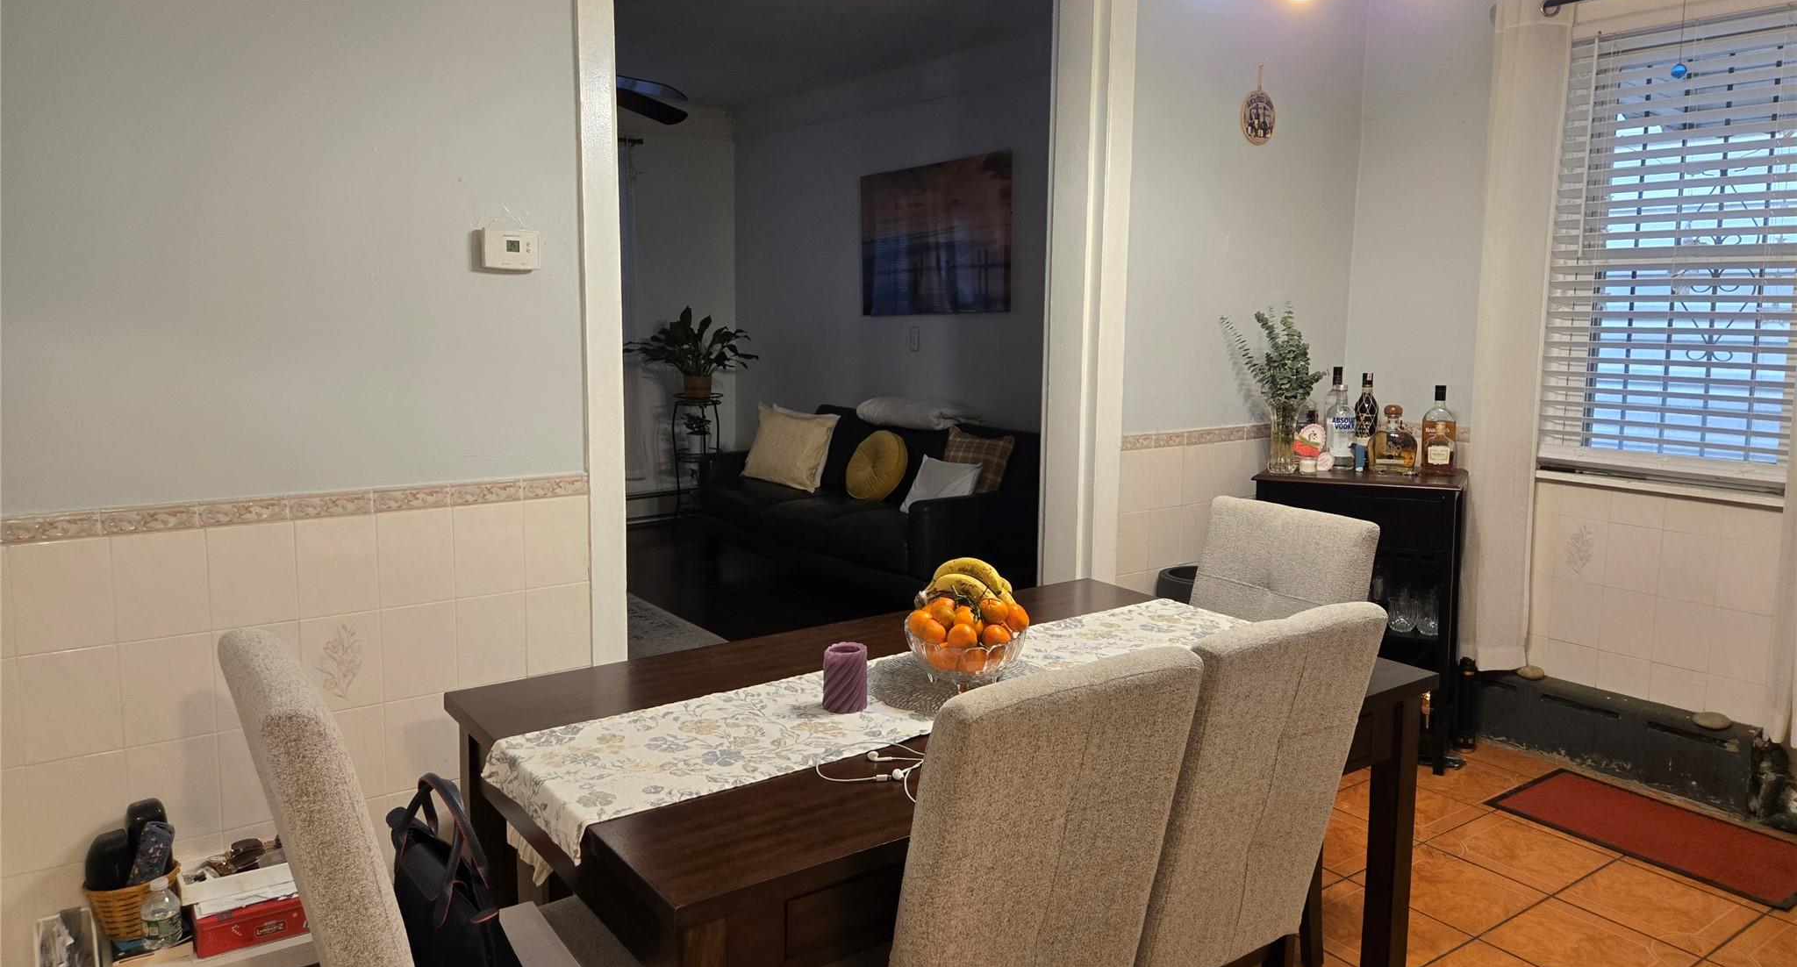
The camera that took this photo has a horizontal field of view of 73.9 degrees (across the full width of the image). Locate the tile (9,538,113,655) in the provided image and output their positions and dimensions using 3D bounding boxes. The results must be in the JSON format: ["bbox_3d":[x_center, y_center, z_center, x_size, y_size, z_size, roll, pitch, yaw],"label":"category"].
[{"bbox_3d":[-1.489,0.199,2.127,0.150,0.200,0.010,-5,10,-37],"label":"tile"}]

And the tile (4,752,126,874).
[{"bbox_3d":[-1.486,0.593,2.174,0.150,0.200,0.010,-6,11,-36],"label":"tile"}]

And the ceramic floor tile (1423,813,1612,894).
[{"bbox_3d":[1.661,0.992,3.204,0.345,0.010,0.345,-5,10,-36],"label":"ceramic floor tile"}]

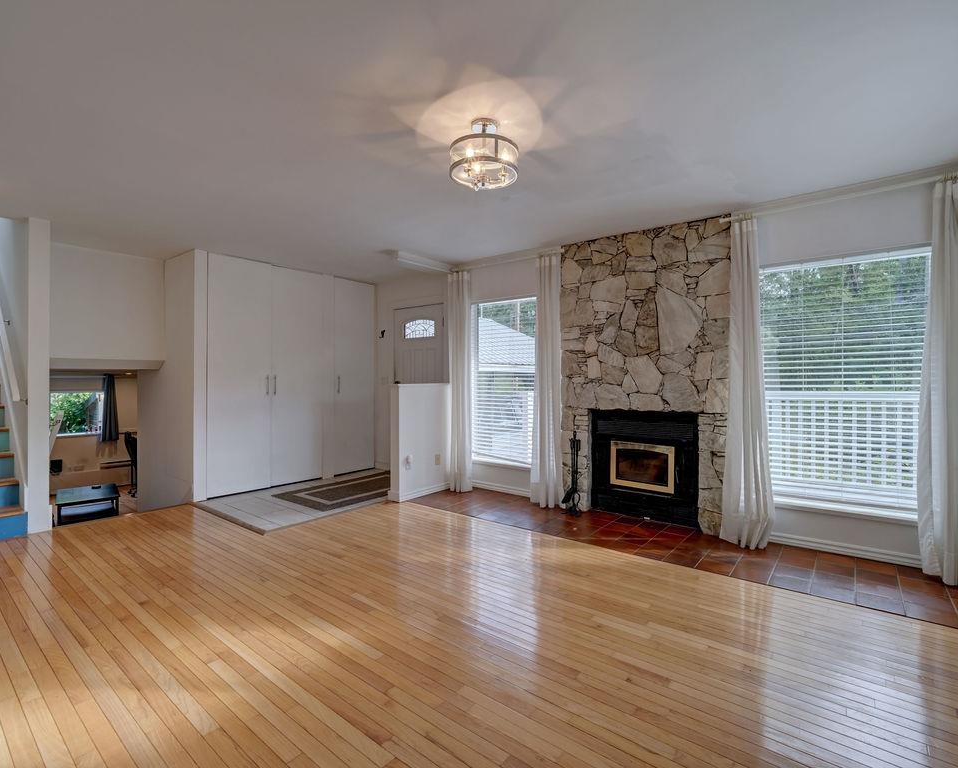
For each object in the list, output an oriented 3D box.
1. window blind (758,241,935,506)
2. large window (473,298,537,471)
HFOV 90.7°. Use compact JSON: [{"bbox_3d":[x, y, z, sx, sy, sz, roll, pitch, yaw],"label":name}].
[{"bbox_3d":[2.472,-0.023,3.273,1.030,1.663,0.060,0,0,38],"label":"window blind"},{"bbox_3d":[0.360,-0.038,4.994,0.899,1.676,0.060,0,0,38],"label":"large window"}]

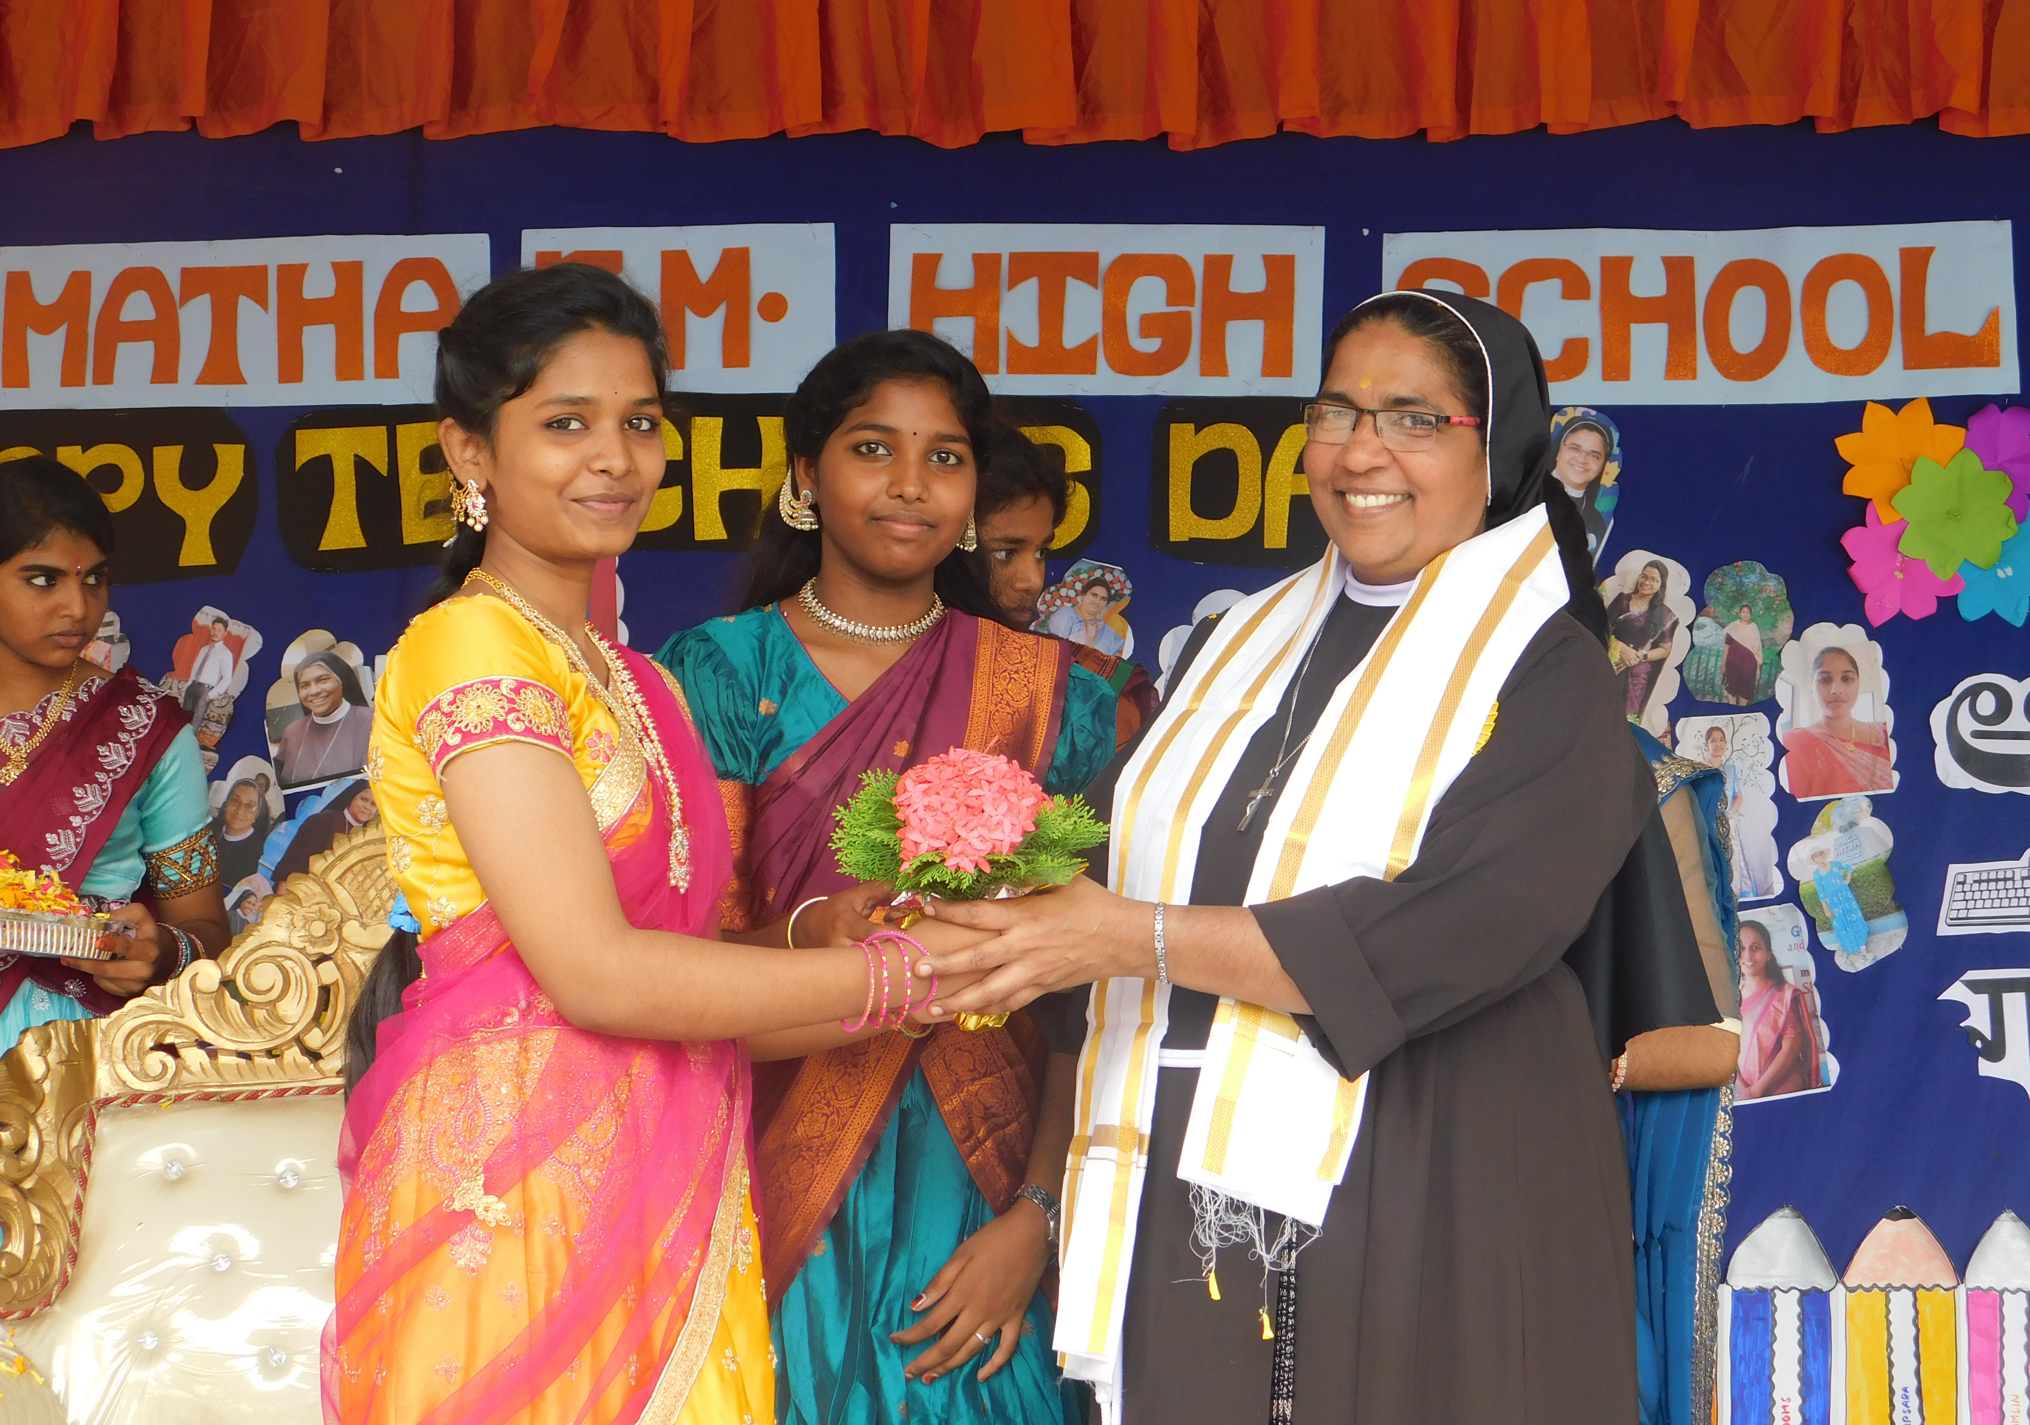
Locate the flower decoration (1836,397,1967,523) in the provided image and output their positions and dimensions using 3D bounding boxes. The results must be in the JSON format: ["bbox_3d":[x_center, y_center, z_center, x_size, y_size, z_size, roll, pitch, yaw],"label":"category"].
[{"bbox_3d":[0.969,-0.276,4.231,0.143,0.138,0.030,0,-3,6],"label":"flower decoration"}]

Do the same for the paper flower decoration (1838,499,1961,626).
[{"bbox_3d":[0.969,-0.163,4.225,0.136,0.137,0.030,0,-3,6],"label":"paper flower decoration"}]

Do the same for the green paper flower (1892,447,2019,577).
[{"bbox_3d":[1.020,-0.218,4.205,0.140,0.142,0.030,0,-3,6],"label":"green paper flower"}]

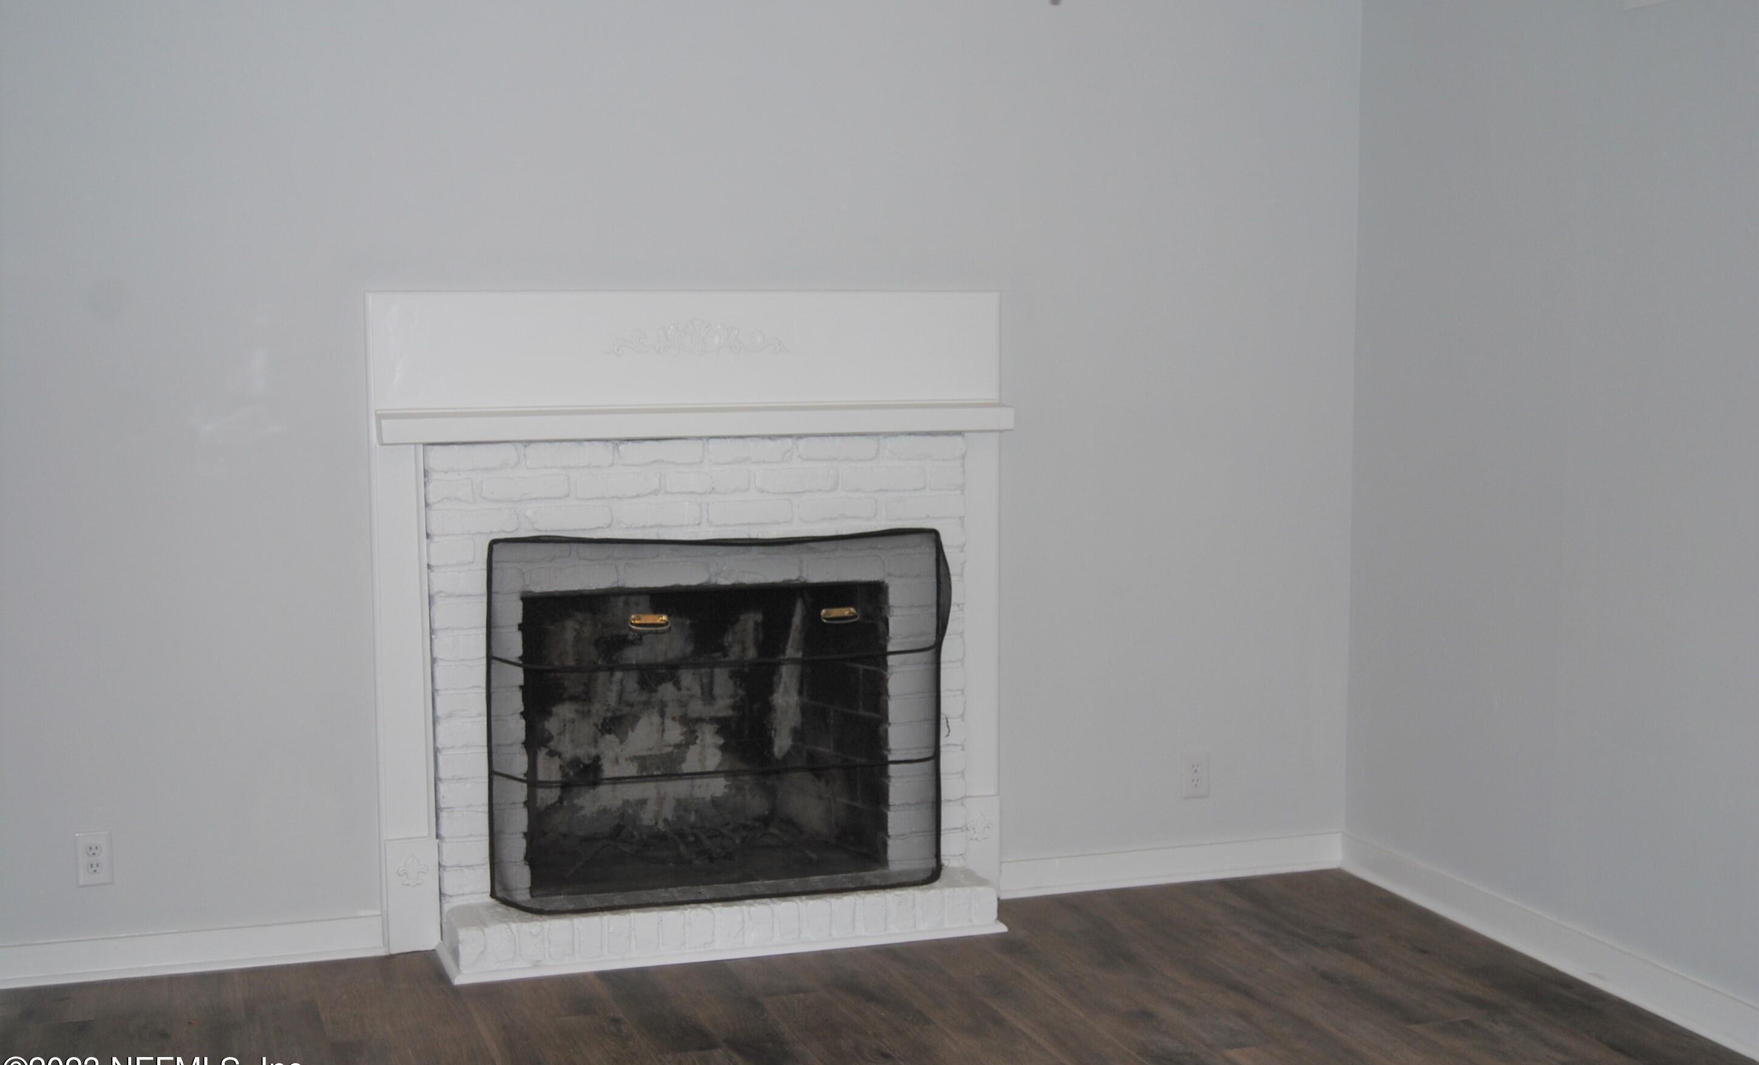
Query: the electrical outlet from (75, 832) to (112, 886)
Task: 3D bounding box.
[{"bbox_3d":[-1.724,0.719,4.841,0.076,0.121,0.008,-2,6,-18],"label":"electrical outlet"}]

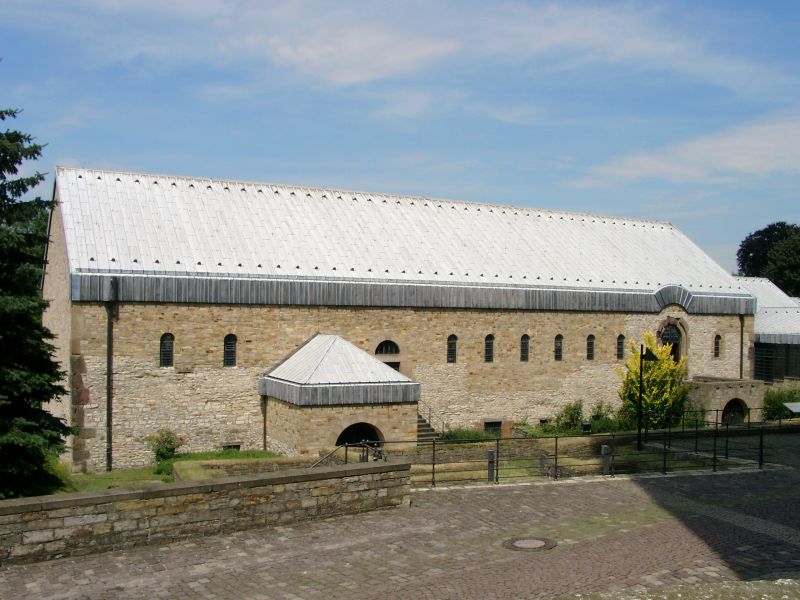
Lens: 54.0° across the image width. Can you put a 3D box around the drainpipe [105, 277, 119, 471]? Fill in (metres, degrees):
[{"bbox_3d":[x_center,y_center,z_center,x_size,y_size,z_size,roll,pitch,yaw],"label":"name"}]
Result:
[{"bbox_3d":[-12.938,3.274,35.178,0.572,8.703,0.420,1,-2,-28],"label":"drainpipe"}]

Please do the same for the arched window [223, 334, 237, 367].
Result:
[{"bbox_3d":[-8.235,2.442,38.021,0.622,1.576,0.280,1,-2,-28],"label":"arched window"}]

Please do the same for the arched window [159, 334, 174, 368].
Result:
[{"bbox_3d":[-10.871,2.335,36.639,0.632,1.565,0.280,1,-2,-28],"label":"arched window"}]

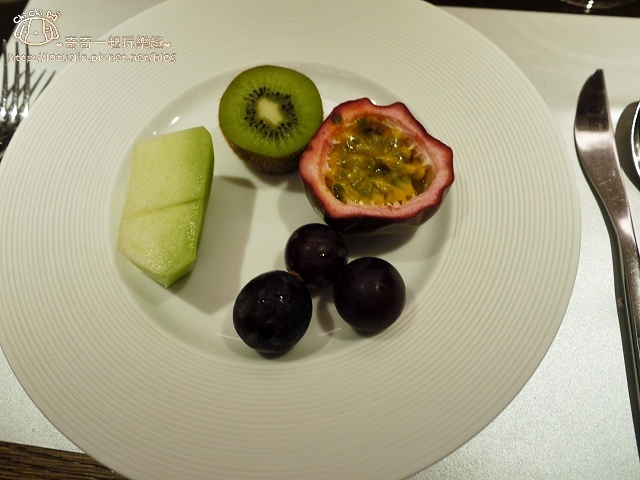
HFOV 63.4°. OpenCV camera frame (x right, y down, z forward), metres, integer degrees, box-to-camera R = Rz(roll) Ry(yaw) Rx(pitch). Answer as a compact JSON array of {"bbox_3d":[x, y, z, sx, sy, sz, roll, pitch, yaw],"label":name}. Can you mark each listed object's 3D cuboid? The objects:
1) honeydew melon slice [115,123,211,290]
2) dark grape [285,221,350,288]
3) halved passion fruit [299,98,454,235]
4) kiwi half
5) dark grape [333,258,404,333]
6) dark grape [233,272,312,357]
[{"bbox_3d":[-0.067,-0.013,0.237,0.036,0.030,0.074,1,66,-5],"label":"honeydew melon slice"},{"bbox_3d":[-0.002,0.007,0.228,0.028,0.028,0.028,0,66,3],"label":"dark grape"},{"bbox_3d":[0.025,-0.029,0.241,0.067,0.029,0.067,0,63,0],"label":"halved passion fruit"},{"bbox_3d":[-0.023,-0.054,0.254,0.047,0.032,0.047,0,73,-2],"label":"kiwi half"},{"bbox_3d":[0.021,0.023,0.217,0.030,0.030,0.030,0,66,3],"label":"dark grape"},{"bbox_3d":[-0.020,0.030,0.216,0.033,0.033,0.033,0,66,3],"label":"dark grape"}]

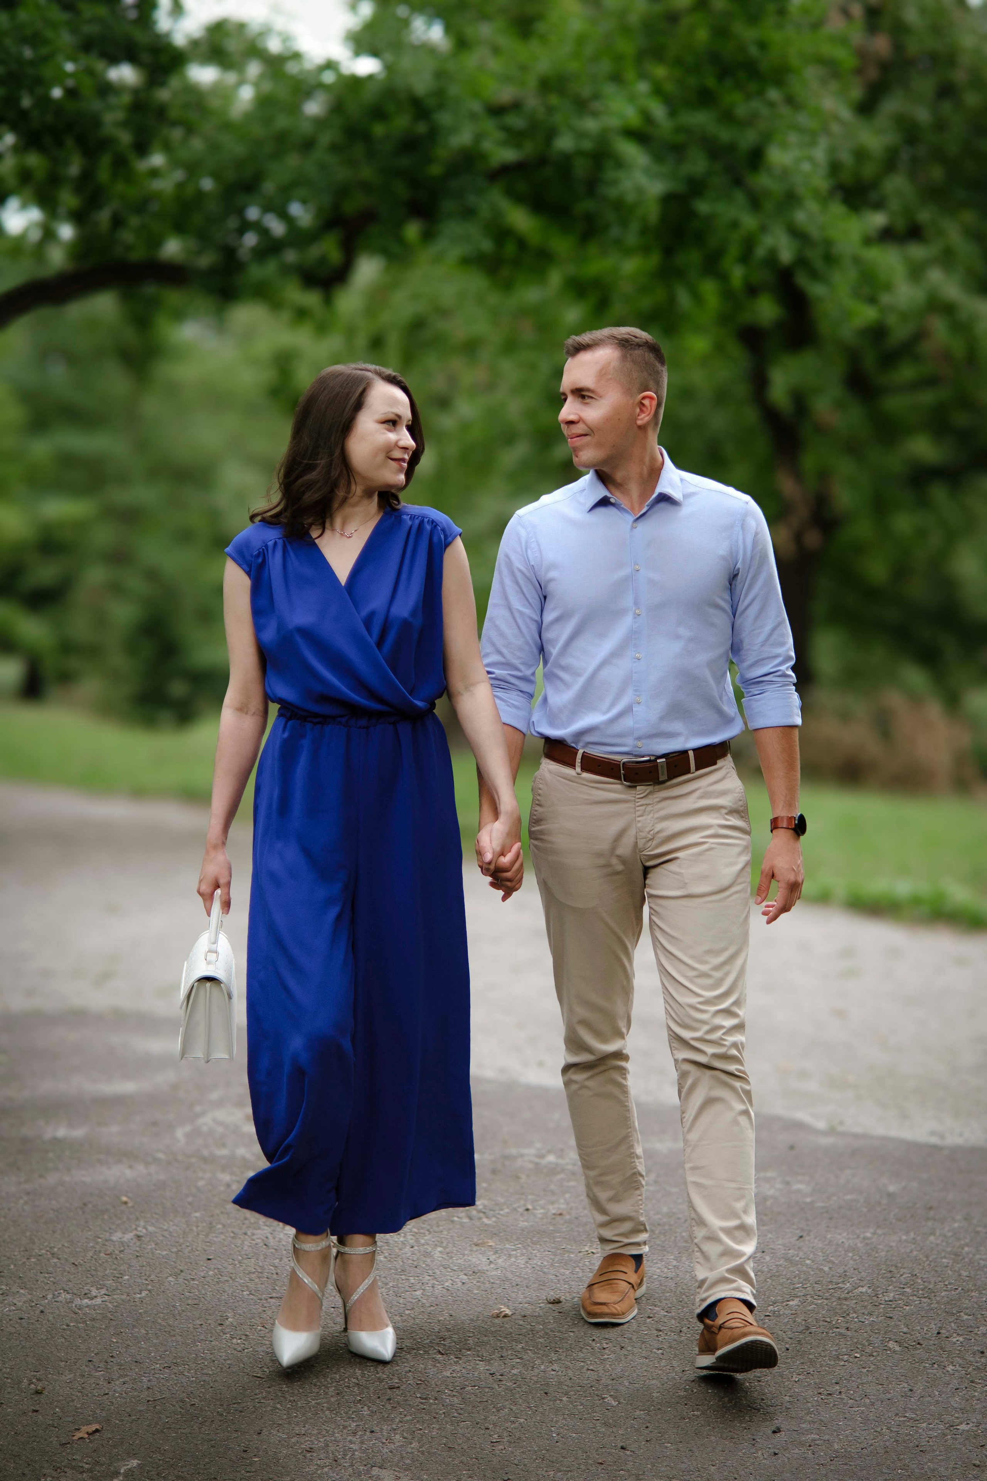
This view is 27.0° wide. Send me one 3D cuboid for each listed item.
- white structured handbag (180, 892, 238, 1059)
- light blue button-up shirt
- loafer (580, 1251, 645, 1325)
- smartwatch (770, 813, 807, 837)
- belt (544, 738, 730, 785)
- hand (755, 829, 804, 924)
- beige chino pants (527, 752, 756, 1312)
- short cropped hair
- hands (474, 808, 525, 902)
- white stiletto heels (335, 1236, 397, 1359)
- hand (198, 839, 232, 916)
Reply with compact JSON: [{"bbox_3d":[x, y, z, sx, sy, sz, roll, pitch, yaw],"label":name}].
[{"bbox_3d":[-0.502,0.407,3.610,0.105,0.275,0.235,-1,7,-9],"label":"white structured handbag"},{"bbox_3d":[0.259,-0.244,3.623,0.565,0.550,0.290,0,2,3],"label":"light blue button-up shirt"},{"bbox_3d":[0.234,1.010,3.880,0.108,0.105,0.285,0,2,10],"label":"loafer"},{"bbox_3d":[0.528,0.151,3.680,0.058,0.044,0.060,1,2,26],"label":"smartwatch"},{"bbox_3d":[0.254,0.028,3.634,0.340,0.085,0.250,0,2,3],"label":"belt"},{"bbox_3d":[0.509,0.242,3.660,0.080,0.175,0.095,1,2,26],"label":"hand"},{"bbox_3d":[0.262,0.480,3.663,0.410,0.975,0.460,0,2,3],"label":"beige chino pants"},{"bbox_3d":[0.211,-0.643,3.576,0.195,0.165,0.160,-1,3,-30],"label":"short cropped hair"},{"bbox_3d":[0.010,0.201,3.630,0.090,0.172,0.115,0,2,0],"label":"hands"},{"bbox_3d":[-0.230,0.988,3.645,0.085,0.175,0.230,-1,3,-22],"label":"white stiletto heels"},{"bbox_3d":[-0.490,0.239,3.610,0.068,0.145,0.090,0,2,-12],"label":"hand"}]

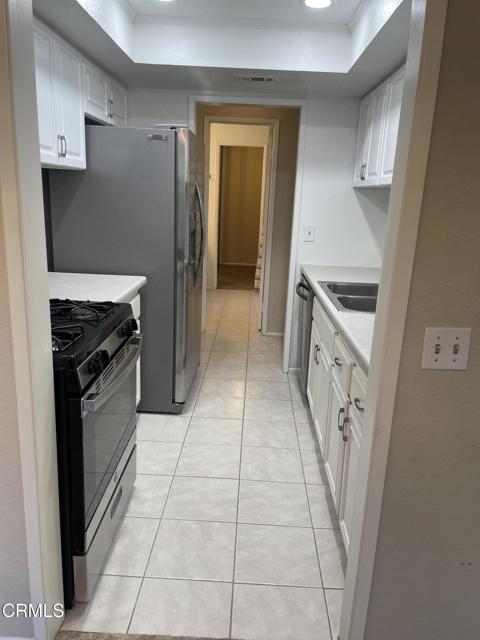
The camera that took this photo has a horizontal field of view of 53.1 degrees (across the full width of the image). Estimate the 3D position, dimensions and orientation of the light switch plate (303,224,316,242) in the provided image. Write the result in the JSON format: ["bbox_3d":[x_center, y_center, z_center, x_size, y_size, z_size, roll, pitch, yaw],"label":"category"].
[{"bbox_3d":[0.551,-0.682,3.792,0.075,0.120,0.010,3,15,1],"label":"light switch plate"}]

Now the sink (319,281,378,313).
[{"bbox_3d":[0.764,-0.042,2.734,0.559,0.192,0.823,3,15,1],"label":"sink"}]

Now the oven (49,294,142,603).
[{"bbox_3d":[-0.816,0.455,1.948,0.707,0.940,0.765,3,15,1],"label":"oven"}]

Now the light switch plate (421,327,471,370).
[{"bbox_3d":[0.531,0.076,1.232,0.116,0.114,0.009,3,15,1],"label":"light switch plate"}]

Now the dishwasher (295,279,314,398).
[{"bbox_3d":[0.776,0.121,3.626,0.628,0.858,0.611,3,15,1],"label":"dishwasher"}]

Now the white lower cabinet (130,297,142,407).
[{"bbox_3d":[-0.950,0.281,2.708,0.614,0.871,0.748,3,15,1],"label":"white lower cabinet"}]

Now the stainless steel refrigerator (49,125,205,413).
[{"bbox_3d":[-0.704,-0.361,3.398,0.851,1.777,0.892,3,15,1],"label":"stainless steel refrigerator"}]

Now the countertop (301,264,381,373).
[{"bbox_3d":[0.770,-0.088,2.642,0.652,0.041,2.521,3,15,1],"label":"countertop"}]

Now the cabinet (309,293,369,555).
[{"bbox_3d":[0.753,0.438,2.417,0.621,0.868,1.801,3,15,1],"label":"cabinet"}]

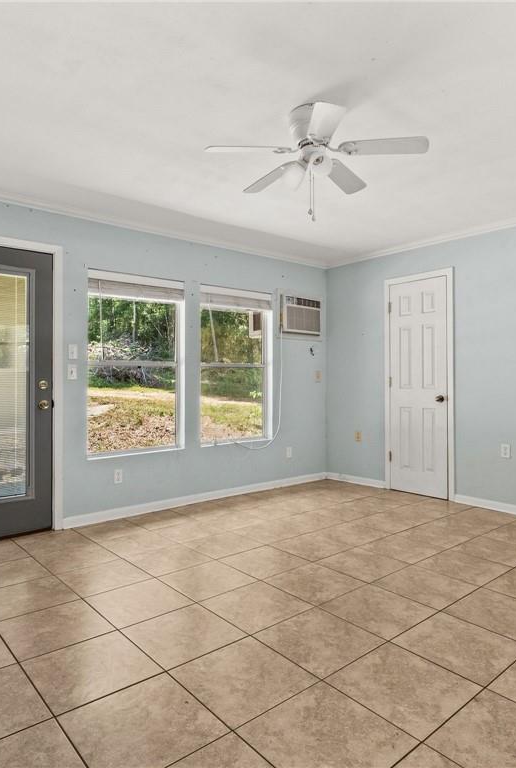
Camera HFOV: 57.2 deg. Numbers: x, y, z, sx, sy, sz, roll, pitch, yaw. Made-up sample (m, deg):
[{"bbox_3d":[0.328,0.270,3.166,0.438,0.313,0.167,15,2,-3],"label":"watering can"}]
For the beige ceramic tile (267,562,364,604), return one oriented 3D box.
[{"bbox_3d":[0.313,1.111,2.634,0.405,0.013,0.405,-1,1,-40],"label":"beige ceramic tile"}]

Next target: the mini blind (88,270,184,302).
[{"bbox_3d":[-0.983,-0.798,3.905,0.844,0.178,0.050,0,0,-40],"label":"mini blind"}]

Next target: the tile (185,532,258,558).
[{"bbox_3d":[-0.232,1.090,3.201,0.405,0.012,0.405,0,0,-40],"label":"tile"}]

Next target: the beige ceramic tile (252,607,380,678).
[{"bbox_3d":[0.262,1.090,2.016,0.405,0.012,0.405,0,0,-40],"label":"beige ceramic tile"}]

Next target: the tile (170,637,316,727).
[{"bbox_3d":[-0.055,1.090,1.757,0.405,0.012,0.405,0,0,-40],"label":"tile"}]

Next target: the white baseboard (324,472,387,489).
[{"bbox_3d":[1.032,1.028,5.021,0.700,0.075,0.015,1,1,44],"label":"white baseboard"}]

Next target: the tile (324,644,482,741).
[{"bbox_3d":[0.537,1.119,1.753,0.406,0.012,0.404,-1,1,-40],"label":"tile"}]

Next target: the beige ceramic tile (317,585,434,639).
[{"bbox_3d":[0.589,1.109,2.317,0.409,0.012,0.405,-1,1,-40],"label":"beige ceramic tile"}]

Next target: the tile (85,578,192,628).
[{"bbox_3d":[-0.590,1.085,2.350,0.402,0.015,0.402,0,0,-41],"label":"tile"}]

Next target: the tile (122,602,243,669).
[{"bbox_3d":[-0.321,1.085,2.050,0.402,0.015,0.402,0,0,-40],"label":"tile"}]

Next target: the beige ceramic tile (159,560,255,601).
[{"bbox_3d":[-0.277,1.085,2.611,0.402,0.015,0.402,0,0,-40],"label":"beige ceramic tile"}]

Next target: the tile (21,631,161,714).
[{"bbox_3d":[-0.653,1.123,1.866,0.405,0.013,0.405,-1,1,-40],"label":"tile"}]

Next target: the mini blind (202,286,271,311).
[{"bbox_3d":[-0.197,-0.802,4.463,0.815,0.170,0.060,-1,1,-38],"label":"mini blind"}]

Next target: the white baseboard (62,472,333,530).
[{"bbox_3d":[-0.336,1.037,4.408,2.857,0.077,0.015,0,0,-40],"label":"white baseboard"}]

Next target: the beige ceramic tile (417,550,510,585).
[{"bbox_3d":[1.219,1.090,2.804,0.405,0.012,0.405,0,0,-40],"label":"beige ceramic tile"}]

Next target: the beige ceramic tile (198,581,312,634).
[{"bbox_3d":[-0.009,1.115,2.378,0.405,0.013,0.405,-1,1,-40],"label":"beige ceramic tile"}]

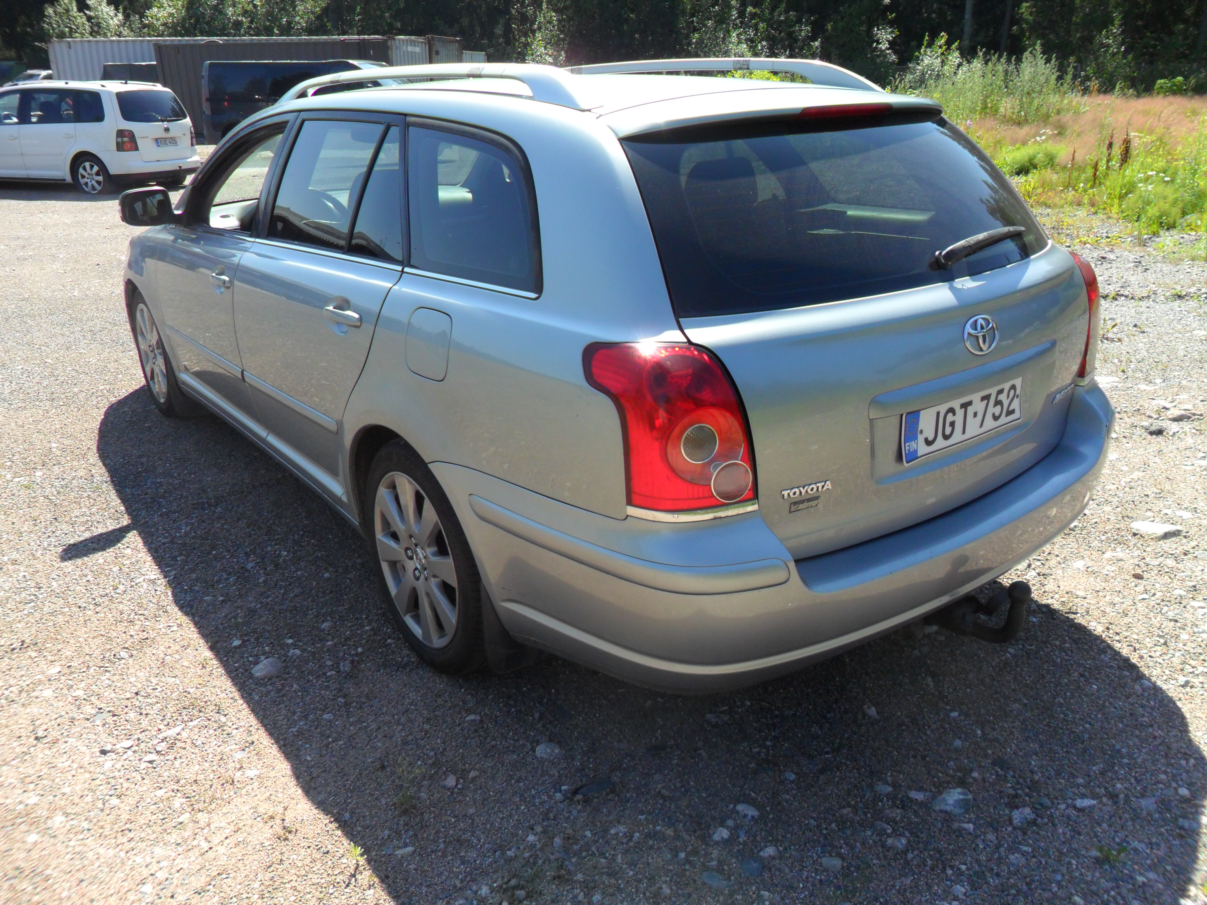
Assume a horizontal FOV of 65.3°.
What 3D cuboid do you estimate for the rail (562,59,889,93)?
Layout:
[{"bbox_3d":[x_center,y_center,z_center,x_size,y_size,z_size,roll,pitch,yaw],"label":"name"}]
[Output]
[{"bbox_3d":[0.180,-1.278,3.240,0.085,0.120,1.860,-17,26,-34],"label":"rail"}]

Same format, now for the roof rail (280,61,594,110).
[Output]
[{"bbox_3d":[-0.590,-1.043,2.691,0.085,0.120,1.860,-17,26,-34],"label":"roof rail"}]

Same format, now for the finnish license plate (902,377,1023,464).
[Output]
[{"bbox_3d":[0.785,-0.082,2.037,0.442,0.118,0.012,-17,20,-34],"label":"finnish license plate"}]

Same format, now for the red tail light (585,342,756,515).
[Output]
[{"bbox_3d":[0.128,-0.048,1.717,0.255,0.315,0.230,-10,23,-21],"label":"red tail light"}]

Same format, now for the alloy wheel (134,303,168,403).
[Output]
[{"bbox_3d":[-2.085,-0.489,4.542,0.180,0.470,0.470,-17,26,-34],"label":"alloy wheel"}]

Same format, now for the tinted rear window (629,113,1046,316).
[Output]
[{"bbox_3d":[0.578,-0.562,2.122,1.290,0.467,0.049,-17,-17,-34],"label":"tinted rear window"}]

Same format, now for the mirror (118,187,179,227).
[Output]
[{"bbox_3d":[-1.699,-0.918,3.510,0.220,0.145,0.125,-17,26,-34],"label":"mirror"}]

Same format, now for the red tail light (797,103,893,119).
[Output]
[{"bbox_3d":[0.531,-0.761,2.103,0.325,0.030,0.045,-17,26,-34],"label":"red tail light"}]

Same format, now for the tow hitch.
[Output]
[{"bbox_3d":[0.836,0.334,2.126,0.090,0.180,0.245,-17,26,-34],"label":"tow hitch"}]

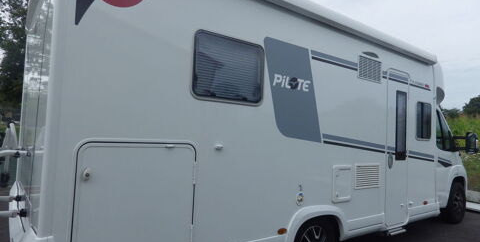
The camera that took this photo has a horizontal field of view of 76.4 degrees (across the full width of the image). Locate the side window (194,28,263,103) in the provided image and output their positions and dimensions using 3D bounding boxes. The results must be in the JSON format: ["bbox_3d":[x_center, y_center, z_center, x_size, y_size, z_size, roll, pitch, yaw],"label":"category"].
[{"bbox_3d":[-0.063,-0.403,2.438,0.685,0.530,0.040,5,-4,-36],"label":"side window"}]

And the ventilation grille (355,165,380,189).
[{"bbox_3d":[1.497,0.643,3.546,0.525,0.285,0.035,5,-4,-36],"label":"ventilation grille"}]

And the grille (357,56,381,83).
[{"bbox_3d":[1.558,-0.608,3.615,0.520,0.285,0.035,5,-4,-36],"label":"grille"}]

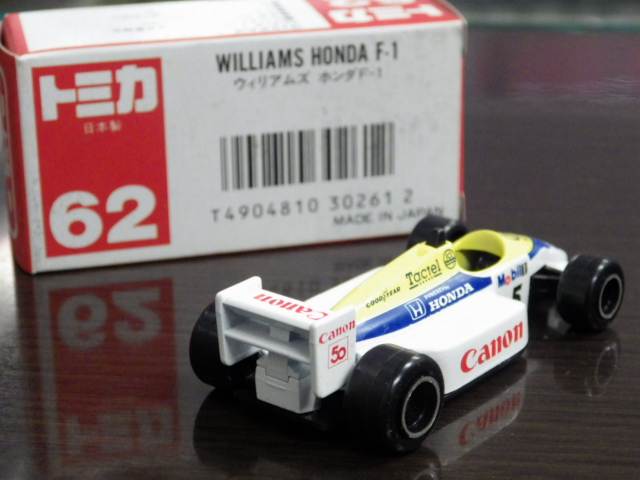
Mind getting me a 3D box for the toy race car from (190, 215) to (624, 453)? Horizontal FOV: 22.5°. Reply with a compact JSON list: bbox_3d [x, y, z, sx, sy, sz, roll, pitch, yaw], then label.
[{"bbox_3d":[0.017,0.008,0.242,0.037,0.019,0.076,14,24,37],"label":"toy race car"}]

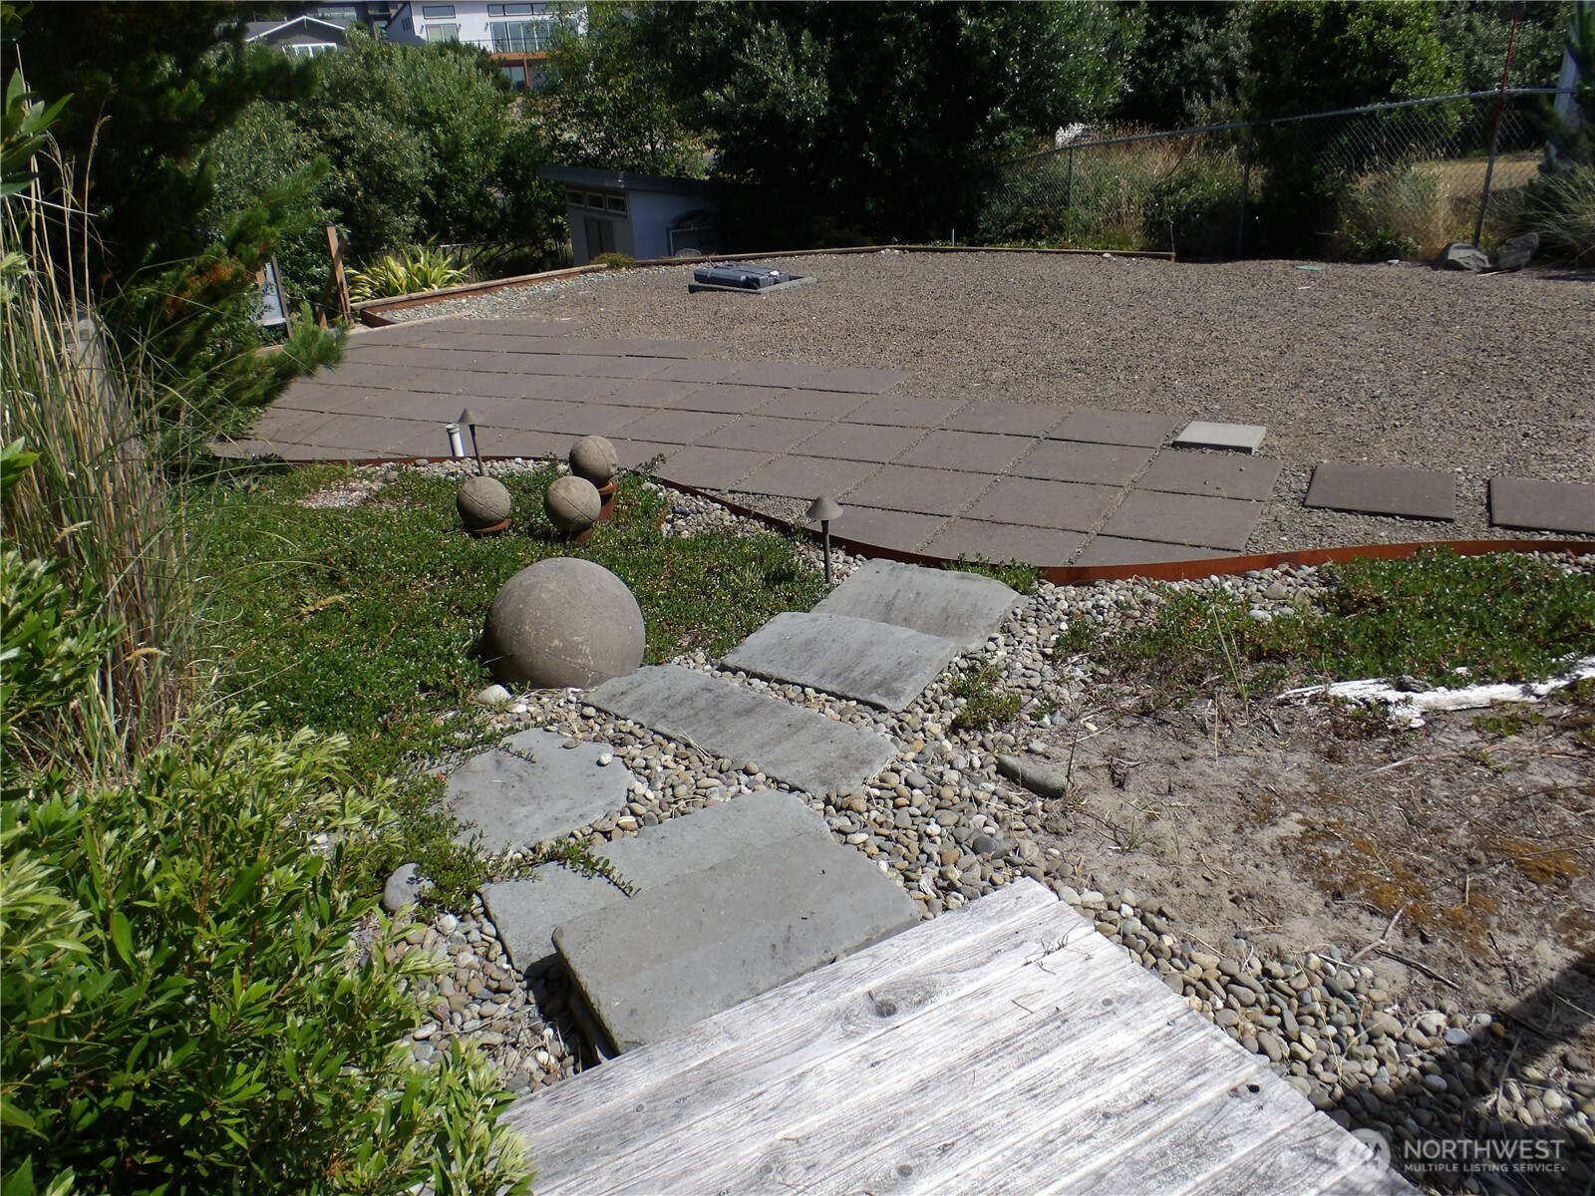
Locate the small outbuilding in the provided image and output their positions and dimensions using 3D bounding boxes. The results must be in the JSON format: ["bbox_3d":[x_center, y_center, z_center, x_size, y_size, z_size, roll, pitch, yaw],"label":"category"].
[{"bbox_3d":[-2.368,-5.889,18.531,2.400,2.450,3.550,-16,27,-24],"label":"small outbuilding"}]

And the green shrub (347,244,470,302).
[{"bbox_3d":[-4.396,-3.680,12.758,1.280,0.760,1.080,-4,24,0],"label":"green shrub"}]

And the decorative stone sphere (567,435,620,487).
[{"bbox_3d":[-0.997,-0.669,5.420,0.242,0.242,0.242,-4,24,0],"label":"decorative stone sphere"}]

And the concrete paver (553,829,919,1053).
[{"bbox_3d":[-0.126,0.673,2.183,0.610,0.055,0.362,-17,27,-25],"label":"concrete paver"}]

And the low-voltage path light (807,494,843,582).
[{"bbox_3d":[0.115,-0.242,4.558,0.150,0.395,0.150,-4,24,0],"label":"low-voltage path light"}]

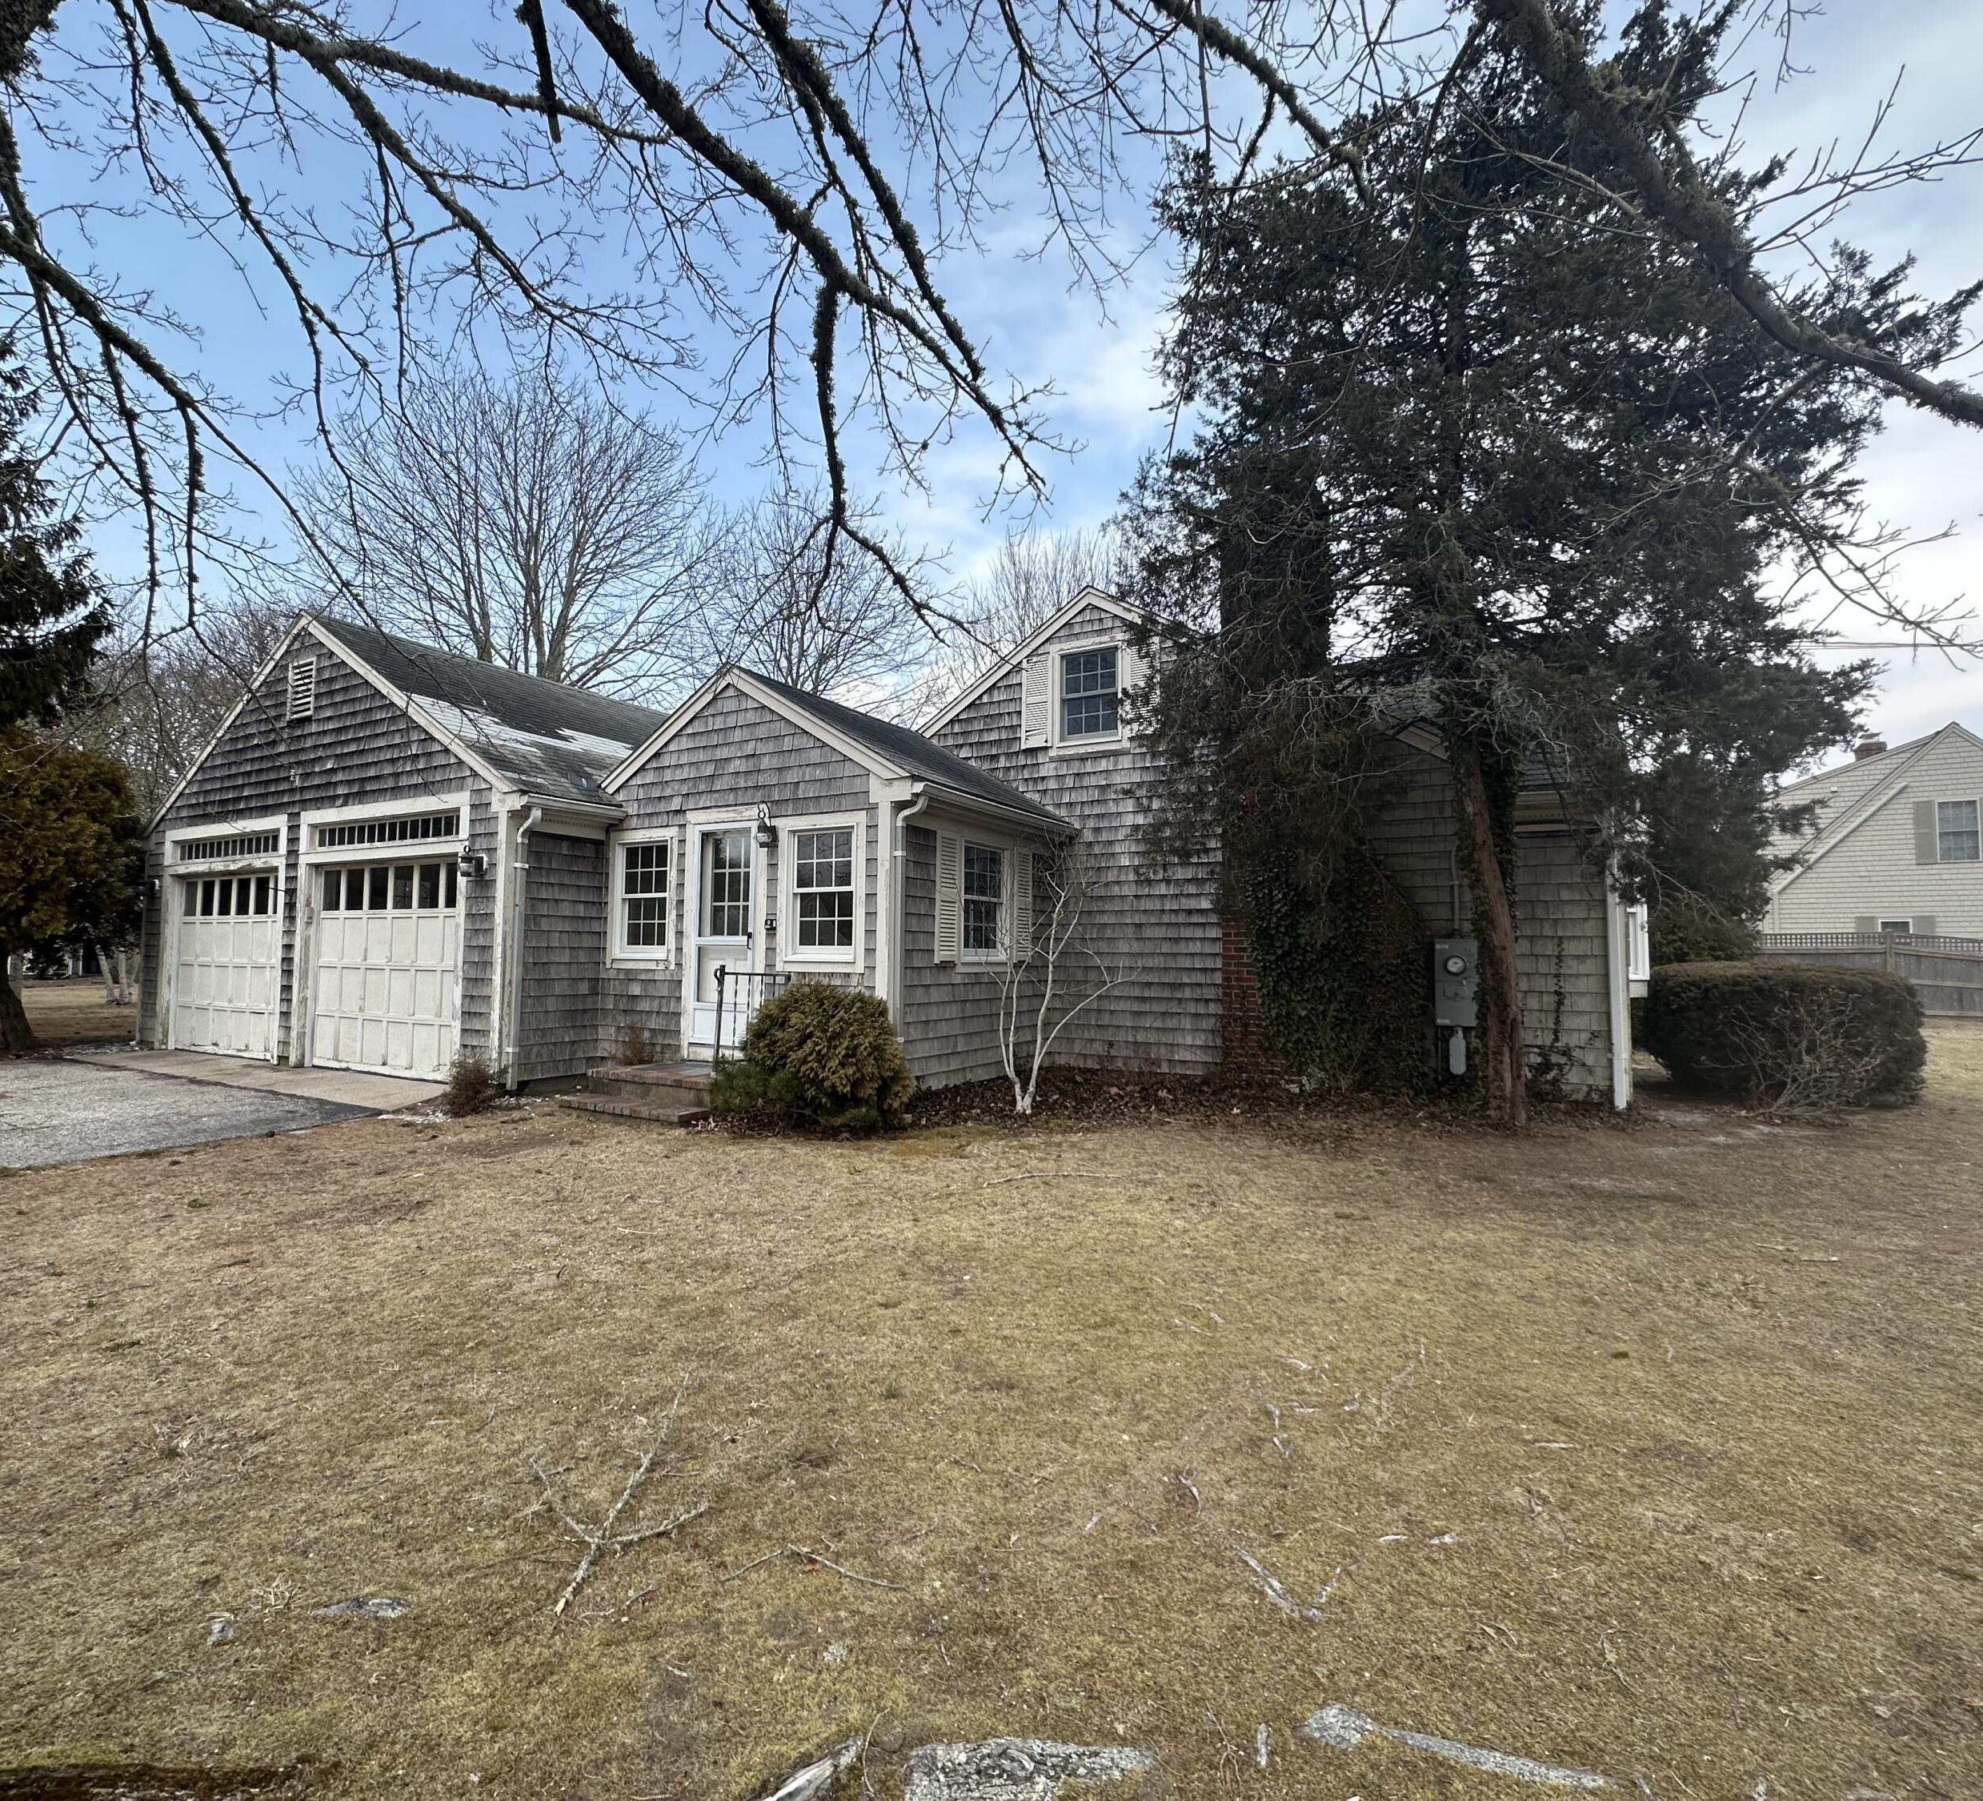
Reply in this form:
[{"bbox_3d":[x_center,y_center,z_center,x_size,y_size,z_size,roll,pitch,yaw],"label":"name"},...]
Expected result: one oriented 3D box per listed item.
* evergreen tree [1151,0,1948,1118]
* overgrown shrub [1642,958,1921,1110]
[{"bbox_3d":[4.077,-3.077,8.220,5.800,9.700,5.500,-2,-4,30],"label":"evergreen tree"},{"bbox_3d":[7.440,1.236,9.295,2.050,1.280,1.900,-2,-4,30],"label":"overgrown shrub"}]

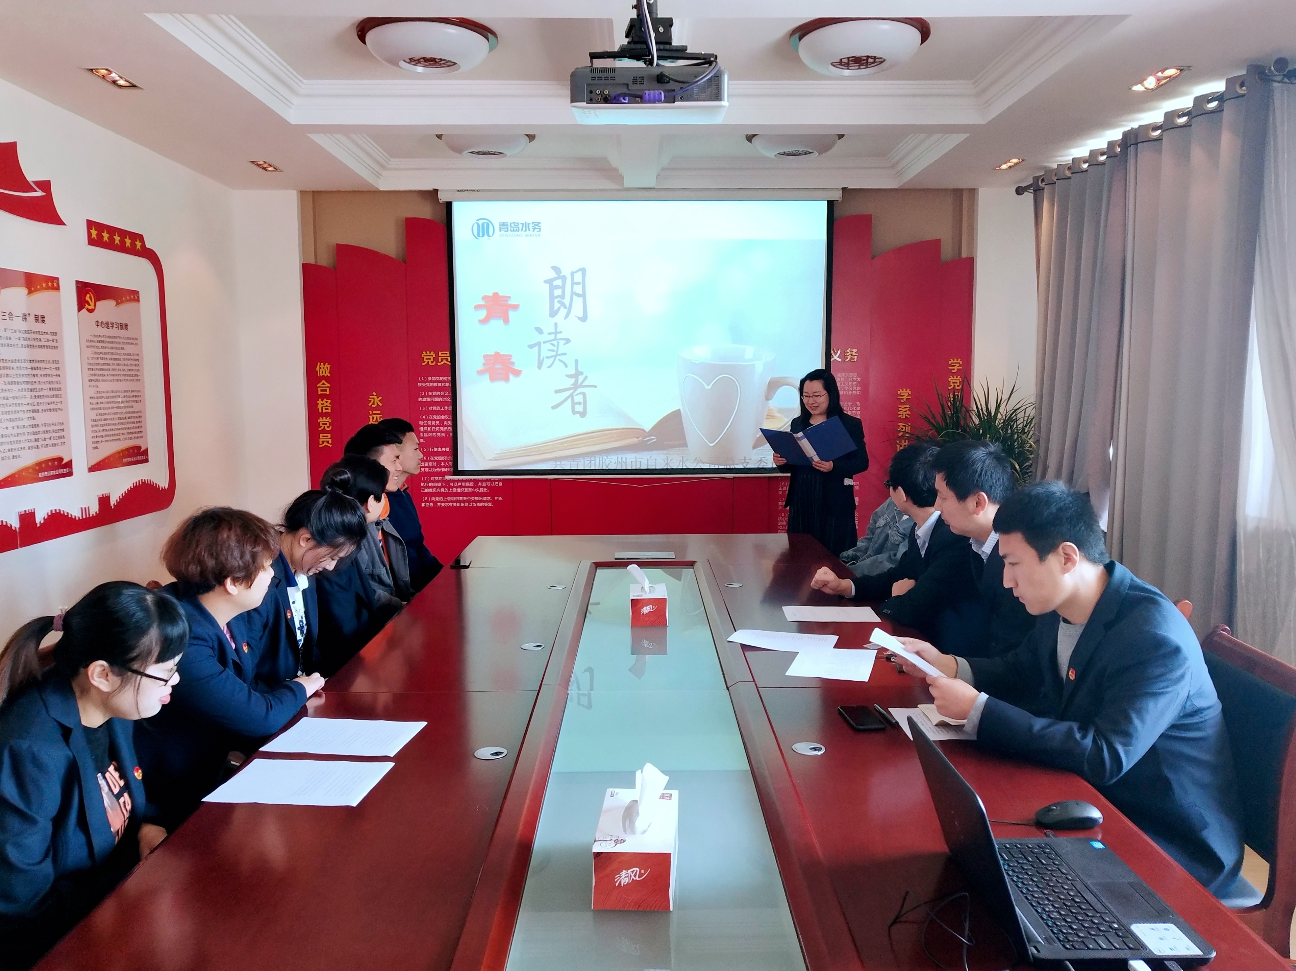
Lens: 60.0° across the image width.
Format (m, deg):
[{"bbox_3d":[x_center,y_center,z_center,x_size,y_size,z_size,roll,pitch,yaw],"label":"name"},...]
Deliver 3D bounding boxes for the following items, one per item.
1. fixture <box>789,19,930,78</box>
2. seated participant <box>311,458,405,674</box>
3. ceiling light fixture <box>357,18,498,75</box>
[{"bbox_3d":[0.754,-1.553,4.008,0.502,0.180,0.502,0,5,-1],"label":"fixture"},{"bbox_3d":[-1.054,0.547,3.658,0.680,1.278,0.500,0,5,-1],"label":"seated participant"},{"bbox_3d":[-0.784,-1.548,3.994,0.499,0.180,0.499,0,5,-1],"label":"ceiling light fixture"}]

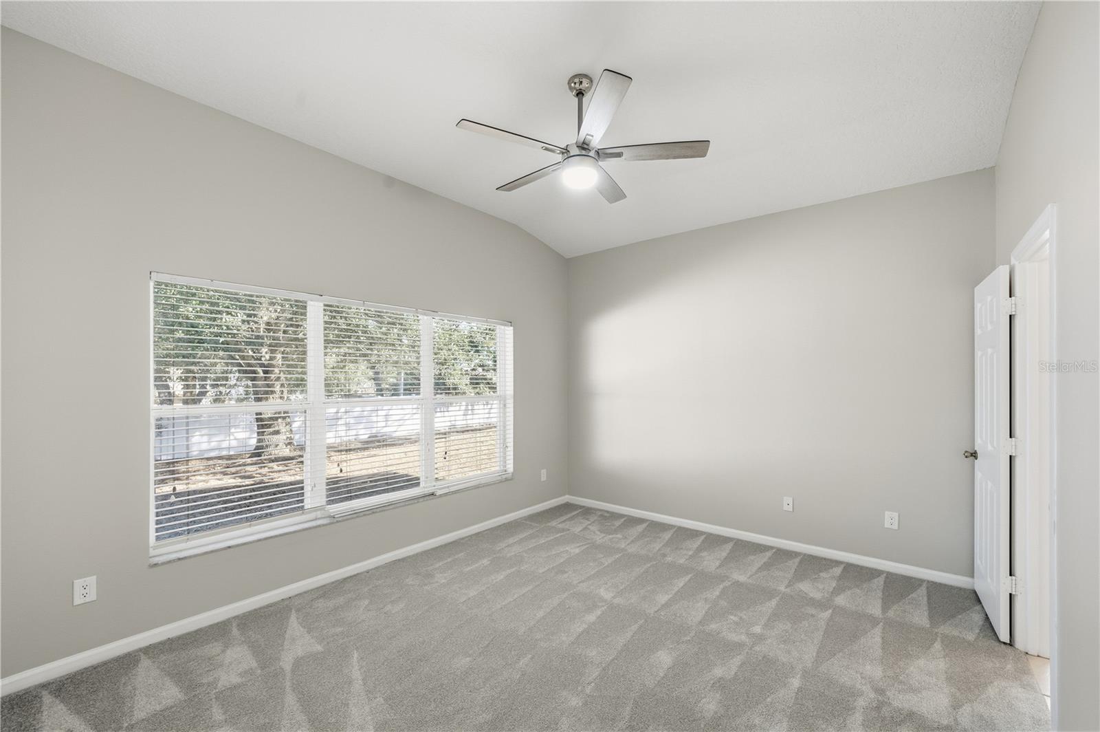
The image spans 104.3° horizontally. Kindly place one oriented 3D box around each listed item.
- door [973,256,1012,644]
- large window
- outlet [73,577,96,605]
[{"bbox_3d":[2.678,0.483,2.597,0.042,2.040,0.710,0,-1,37],"label":"door"},{"bbox_3d":[-1.313,0.320,3.375,0.100,1.590,2.740,-1,-1,41],"label":"large window"},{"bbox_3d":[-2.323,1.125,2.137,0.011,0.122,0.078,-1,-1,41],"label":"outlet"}]

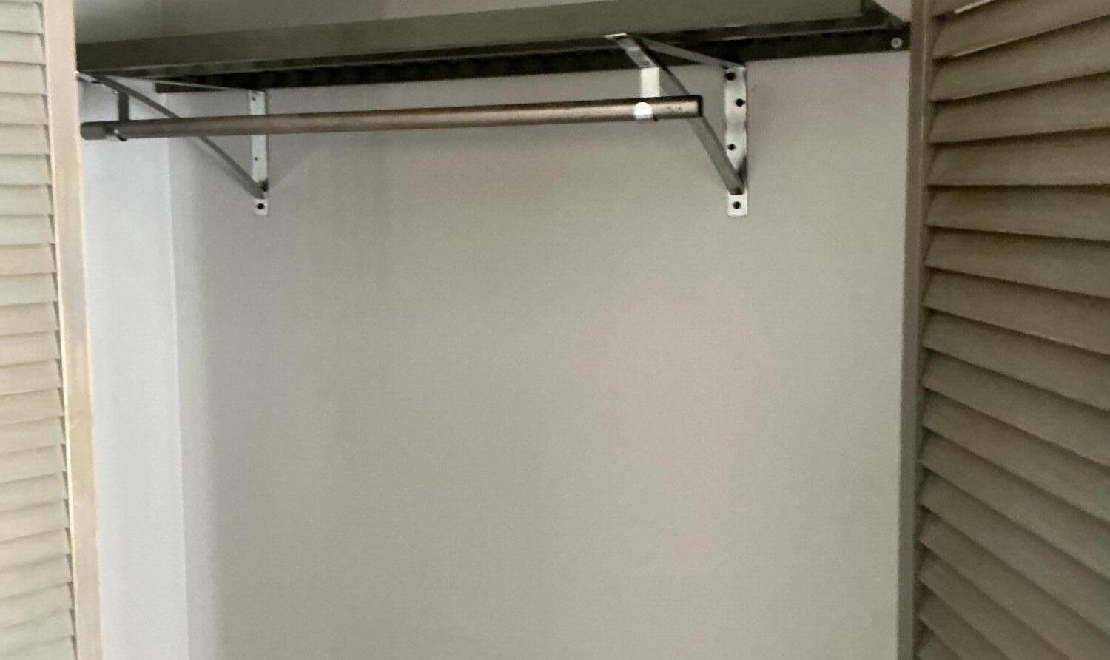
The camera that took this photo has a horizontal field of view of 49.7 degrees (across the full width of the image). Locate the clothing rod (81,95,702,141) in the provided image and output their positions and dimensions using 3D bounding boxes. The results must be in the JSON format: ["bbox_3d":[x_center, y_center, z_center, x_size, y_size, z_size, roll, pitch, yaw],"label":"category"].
[{"bbox_3d":[-0.264,-0.271,1.548,0.948,0.027,0.027,3,7,26],"label":"clothing rod"}]

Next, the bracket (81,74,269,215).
[{"bbox_3d":[-0.572,-0.276,1.824,0.028,0.206,0.373,3,7,26],"label":"bracket"}]

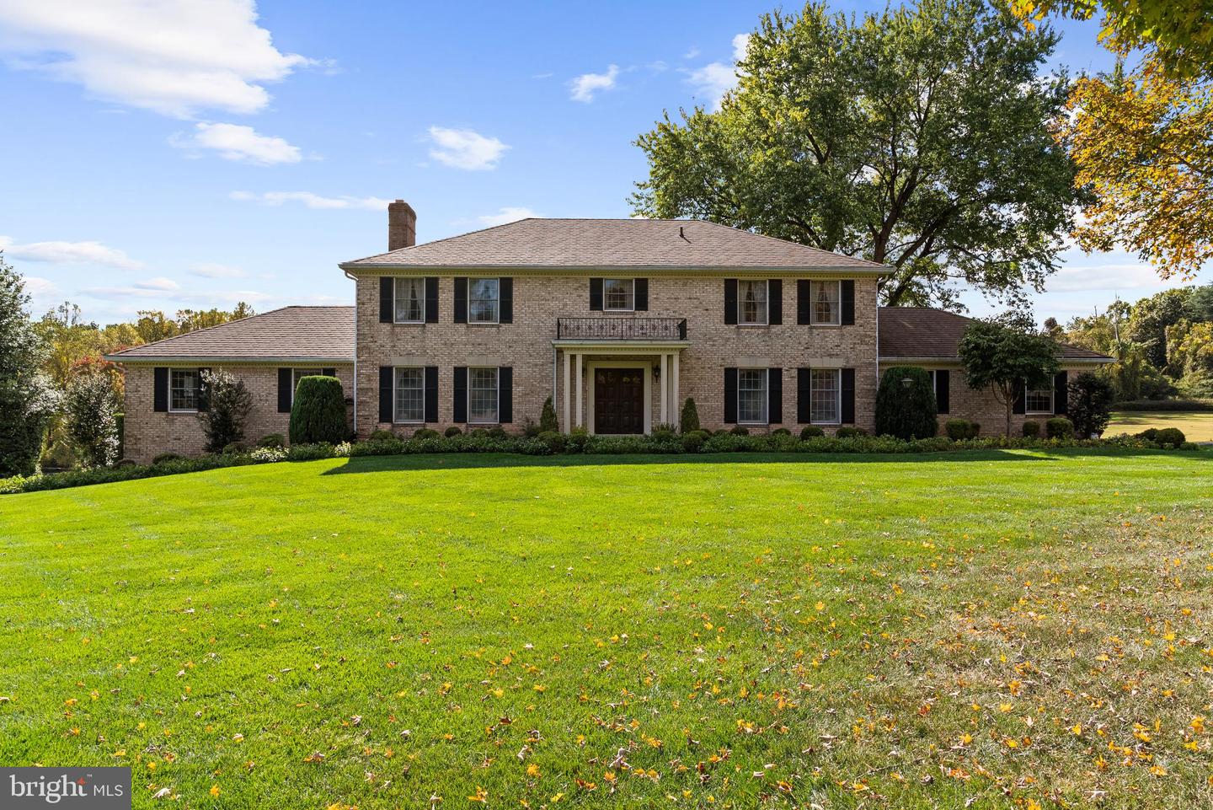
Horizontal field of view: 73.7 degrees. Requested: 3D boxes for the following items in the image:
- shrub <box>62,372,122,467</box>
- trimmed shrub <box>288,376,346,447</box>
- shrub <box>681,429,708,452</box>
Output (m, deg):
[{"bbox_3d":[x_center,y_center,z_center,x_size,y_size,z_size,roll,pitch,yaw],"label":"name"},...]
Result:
[{"bbox_3d":[-15.207,0.448,23.900,1.680,2.900,1.650,0,0,-1],"label":"shrub"},{"bbox_3d":[-8.577,0.177,24.000,1.680,2.070,1.650,0,0,-1],"label":"trimmed shrub"},{"bbox_3d":[2.310,0.964,21.200,0.720,0.600,0.720,0,0,-1],"label":"shrub"}]

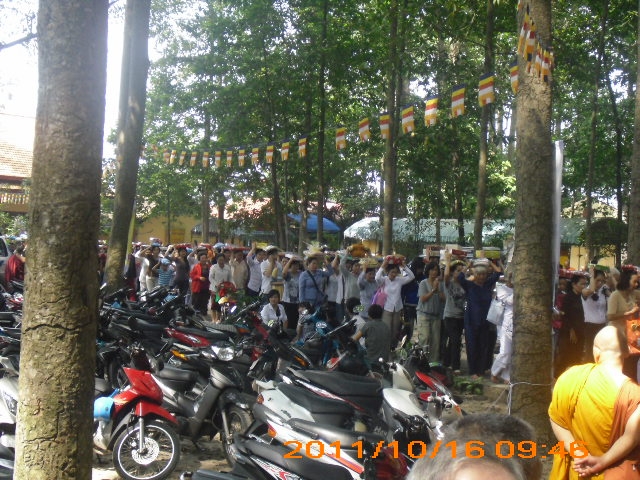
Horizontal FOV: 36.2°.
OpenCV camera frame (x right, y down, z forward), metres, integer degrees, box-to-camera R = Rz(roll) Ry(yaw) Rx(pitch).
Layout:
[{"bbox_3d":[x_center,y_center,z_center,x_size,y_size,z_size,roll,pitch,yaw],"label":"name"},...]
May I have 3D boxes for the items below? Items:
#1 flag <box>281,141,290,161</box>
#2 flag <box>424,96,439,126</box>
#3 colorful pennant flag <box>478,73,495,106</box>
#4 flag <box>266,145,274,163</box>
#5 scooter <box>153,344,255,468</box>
[{"bbox_3d":[-0.500,-1.297,14.200,0.030,0.310,0.235,1,0,-31],"label":"flag"},{"bbox_3d":[1.252,-1.442,11.000,0.030,0.335,0.235,1,0,-31],"label":"flag"},{"bbox_3d":[1.733,-1.561,10.200,0.030,0.345,0.235,1,0,-31],"label":"colorful pennant flag"},{"bbox_3d":[-0.743,-1.298,14.700,0.030,0.310,0.235,1,0,-31],"label":"flag"},{"bbox_3d":[-1.149,1.426,9.135,0.680,1.040,1.840,1,0,-38],"label":"scooter"}]

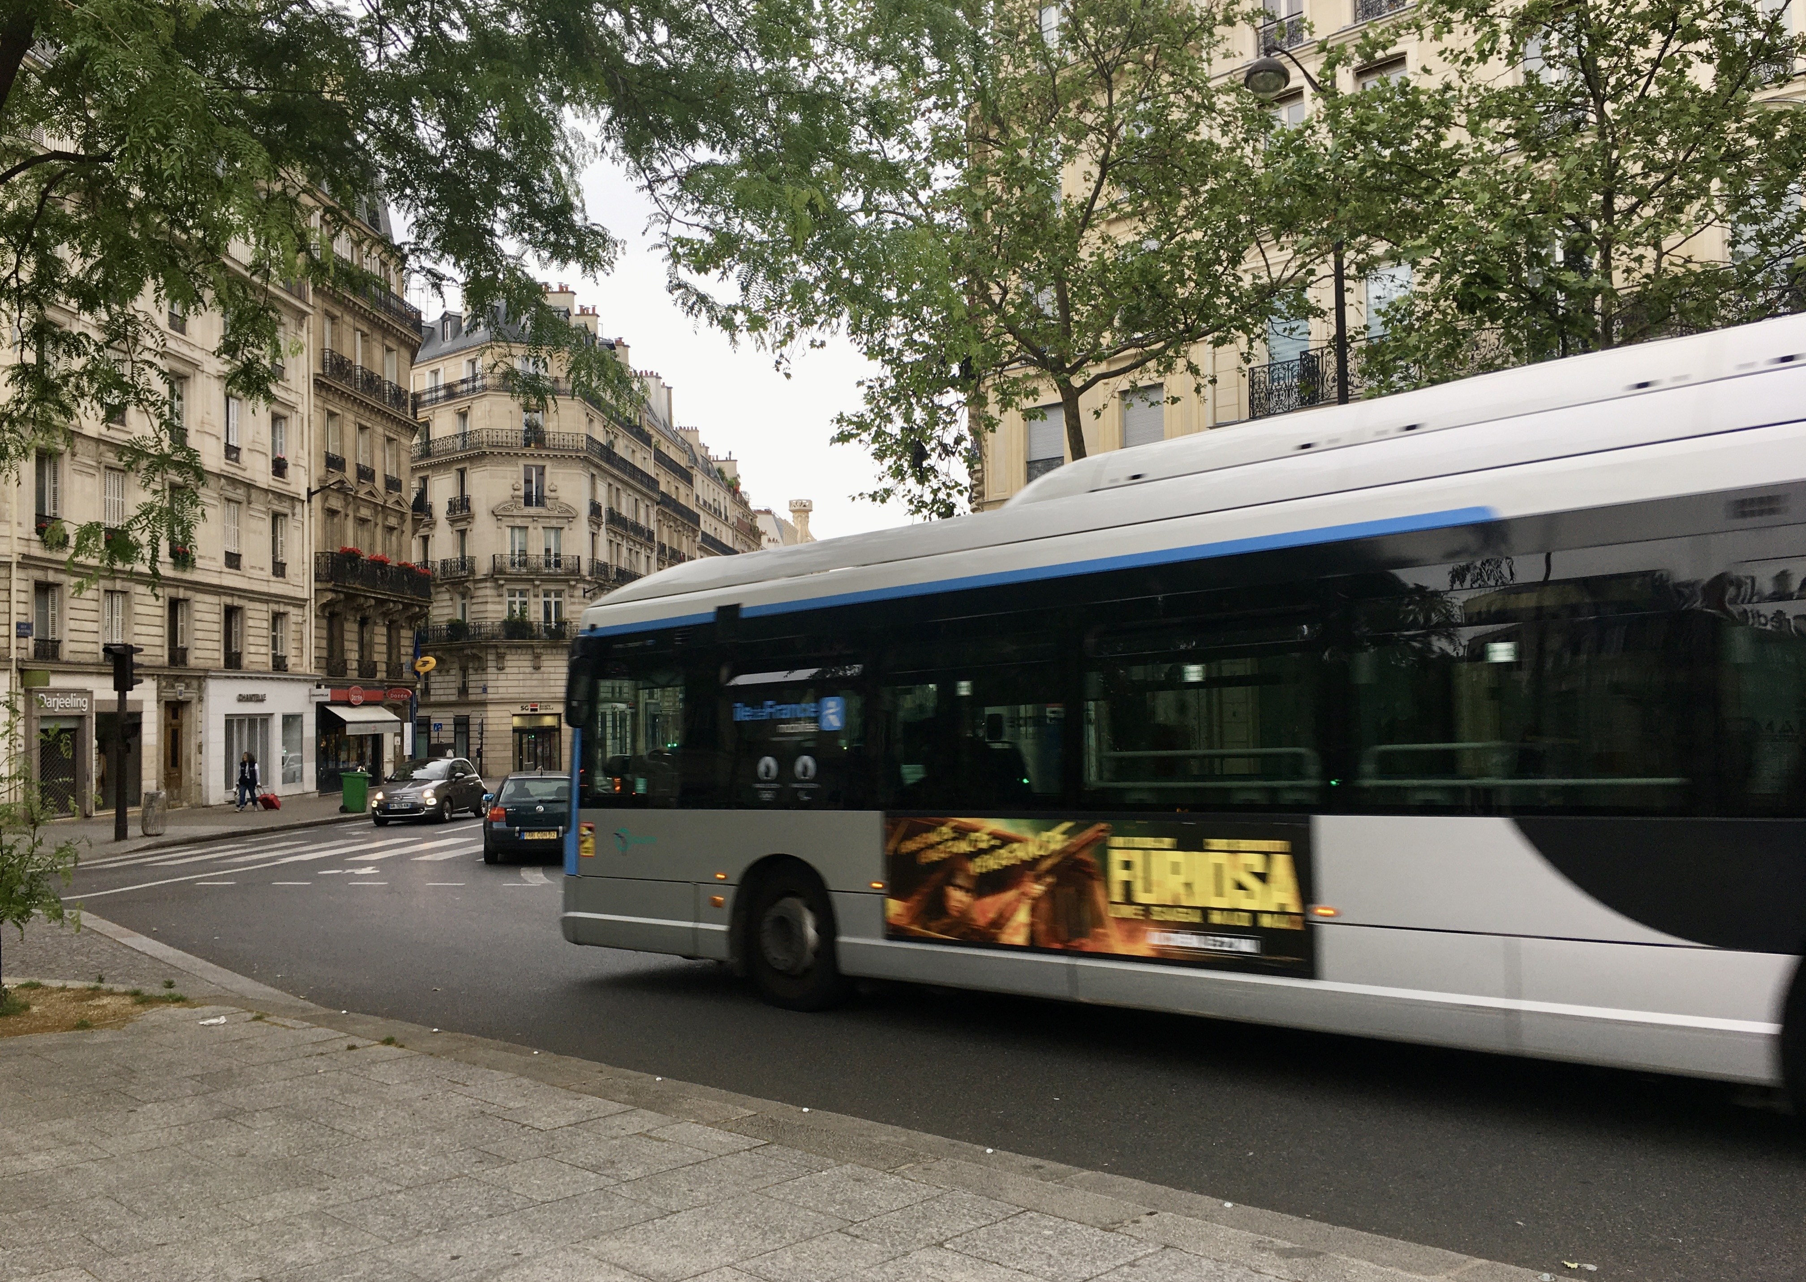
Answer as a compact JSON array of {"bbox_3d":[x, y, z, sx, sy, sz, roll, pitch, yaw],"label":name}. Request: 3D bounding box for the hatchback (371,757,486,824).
[{"bbox_3d":[-10.912,3.437,35.053,1.650,1.490,3.570,-1,-2,4],"label":"hatchback"}]

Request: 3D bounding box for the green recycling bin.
[{"bbox_3d":[-14.340,3.955,39.671,0.760,1.080,0.600,-1,-2,-15],"label":"green recycling bin"}]

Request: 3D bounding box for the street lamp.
[{"bbox_3d":[5.119,-2.413,18.965,1.680,9.700,0.580,1,-3,-41],"label":"street lamp"}]

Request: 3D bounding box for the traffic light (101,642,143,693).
[{"bbox_3d":[-14.530,0.500,28.200,0.600,0.900,0.350,1,-3,-41],"label":"traffic light"}]

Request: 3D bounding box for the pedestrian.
[{"bbox_3d":[-18.186,3.898,41.933,0.580,1.670,0.420,-1,-2,9],"label":"pedestrian"}]

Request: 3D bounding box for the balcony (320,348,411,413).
[{"bbox_3d":[-19.250,-9.200,54.350,0.400,1.000,7.700,-1,-2,2],"label":"balcony"}]

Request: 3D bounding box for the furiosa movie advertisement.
[{"bbox_3d":[0.888,1.280,7.872,2.770,0.730,0.030,-6,-5,44],"label":"furiosa movie advertisement"}]

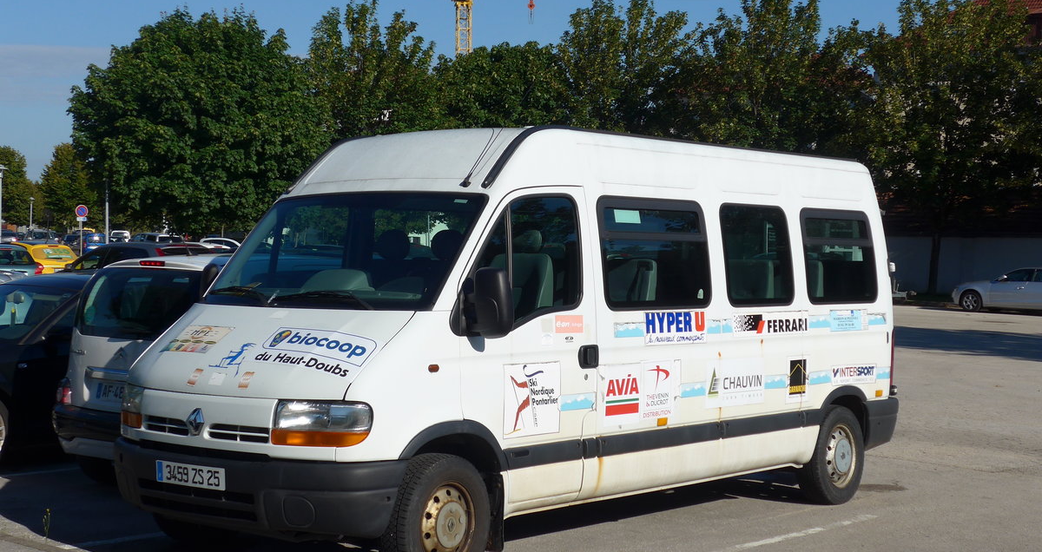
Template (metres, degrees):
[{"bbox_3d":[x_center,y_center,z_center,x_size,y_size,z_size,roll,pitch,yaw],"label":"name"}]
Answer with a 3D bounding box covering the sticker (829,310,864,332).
[{"bbox_3d":[2.236,0.310,11.367,0.010,0.148,0.462,-4,-3,39],"label":"sticker"}]

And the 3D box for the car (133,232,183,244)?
[{"bbox_3d":[-17.000,-1.200,75.000,4.400,1.650,1.800,1,1,39],"label":"car"}]

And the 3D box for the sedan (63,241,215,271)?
[{"bbox_3d":[-8.300,0.040,35.000,4.250,1.470,1.770,1,1,40],"label":"sedan"}]

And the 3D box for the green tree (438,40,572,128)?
[{"bbox_3d":[-0.567,-2.920,48.000,4.500,7.730,4.500,0,0,0],"label":"green tree"}]

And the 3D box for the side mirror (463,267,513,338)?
[{"bbox_3d":[-0.161,0.131,8.341,0.230,0.355,0.150,1,1,40],"label":"side mirror"}]

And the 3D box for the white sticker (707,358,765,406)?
[{"bbox_3d":[1.336,0.657,10.259,0.010,0.282,0.663,0,0,40],"label":"white sticker"}]

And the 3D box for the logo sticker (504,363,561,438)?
[{"bbox_3d":[0.060,0.650,8.695,0.010,0.385,0.475,0,0,39],"label":"logo sticker"}]

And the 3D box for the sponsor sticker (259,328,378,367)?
[{"bbox_3d":[-1.009,0.345,8.280,0.770,0.020,0.200,6,41,41],"label":"sponsor sticker"}]

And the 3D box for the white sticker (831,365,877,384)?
[{"bbox_3d":[2.316,0.688,11.488,0.010,0.138,0.655,0,0,39],"label":"white sticker"}]

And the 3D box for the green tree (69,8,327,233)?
[{"bbox_3d":[-9.380,-3.670,48.000,7.600,8.300,7.400,1,1,0],"label":"green tree"}]

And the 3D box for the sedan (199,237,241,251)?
[{"bbox_3d":[-11.100,-0.680,61.000,1.750,1.450,4.300,1,1,39],"label":"sedan"}]

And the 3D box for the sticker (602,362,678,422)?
[{"bbox_3d":[0.684,0.665,9.469,0.010,0.335,0.735,0,0,40],"label":"sticker"}]

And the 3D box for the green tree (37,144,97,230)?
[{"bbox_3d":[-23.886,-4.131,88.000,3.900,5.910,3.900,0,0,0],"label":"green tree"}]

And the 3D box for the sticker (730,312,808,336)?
[{"bbox_3d":[1.606,0.302,10.604,0.010,0.146,0.940,-4,-3,39],"label":"sticker"}]

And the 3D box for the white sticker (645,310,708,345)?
[{"bbox_3d":[0.917,0.308,9.769,0.010,0.193,0.651,-4,-3,39],"label":"white sticker"}]

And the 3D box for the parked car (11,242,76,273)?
[{"bbox_3d":[-13.100,-0.150,43.500,3.800,1.460,1.680,1,1,44],"label":"parked car"}]

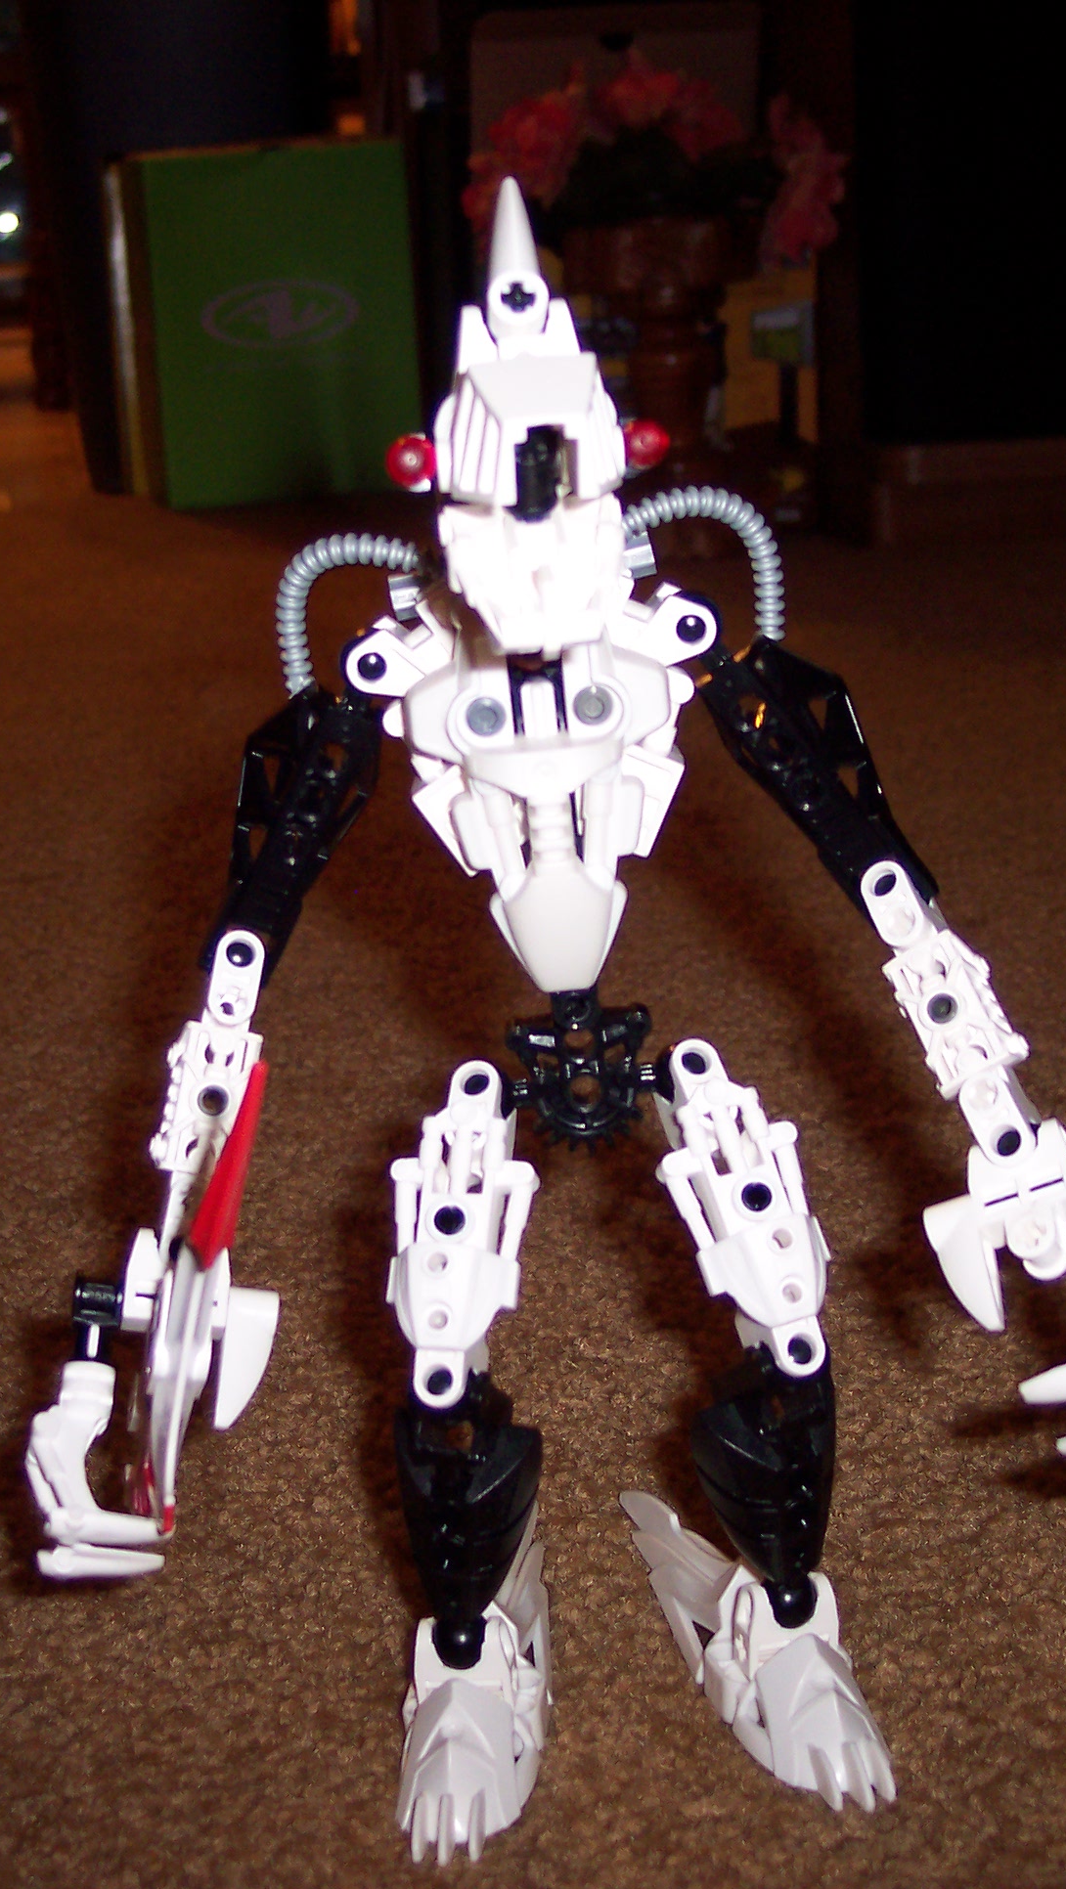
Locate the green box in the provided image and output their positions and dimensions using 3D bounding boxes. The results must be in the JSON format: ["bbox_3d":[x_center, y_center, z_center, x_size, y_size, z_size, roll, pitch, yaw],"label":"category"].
[{"bbox_3d":[-0.231,-0.533,2.385,0.223,0.280,0.145,-8,16,-18],"label":"green box"}]

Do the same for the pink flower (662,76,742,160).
[{"bbox_3d":[0.110,-0.536,1.794,0.053,0.055,0.050,-3,15,0],"label":"pink flower"}]

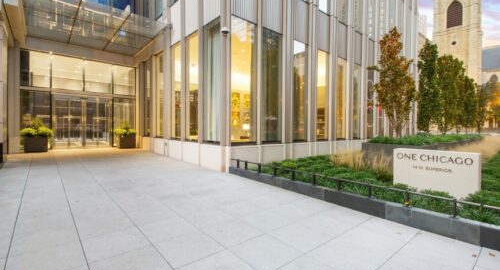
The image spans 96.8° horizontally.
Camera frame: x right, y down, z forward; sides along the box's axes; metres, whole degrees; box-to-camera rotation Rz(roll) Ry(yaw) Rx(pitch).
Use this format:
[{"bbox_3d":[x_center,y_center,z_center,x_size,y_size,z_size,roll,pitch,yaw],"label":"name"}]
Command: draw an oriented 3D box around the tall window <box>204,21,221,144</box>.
[{"bbox_3d":[-1.249,-1.691,7.392,0.150,3.861,0.987,-2,3,-43],"label":"tall window"}]

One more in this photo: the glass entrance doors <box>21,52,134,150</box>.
[{"bbox_3d":[-9.263,-1.744,12.492,5.112,4.970,0.200,-1,2,-39],"label":"glass entrance doors"}]

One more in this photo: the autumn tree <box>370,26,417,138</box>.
[{"bbox_3d":[4.624,-1.534,7.103,1.200,3.575,1.200,-2,3,-43],"label":"autumn tree"}]

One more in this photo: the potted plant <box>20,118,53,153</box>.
[{"bbox_3d":[-11.625,0.017,12.148,1.258,1.830,1.173,-2,3,-43],"label":"potted plant"}]

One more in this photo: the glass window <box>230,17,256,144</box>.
[{"bbox_3d":[-0.199,-1.580,6.860,1.022,3.791,0.150,-1,2,-39],"label":"glass window"}]

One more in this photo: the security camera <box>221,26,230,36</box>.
[{"bbox_3d":[-0.729,-3.111,6.607,0.240,0.270,0.240,0,2,2],"label":"security camera"}]

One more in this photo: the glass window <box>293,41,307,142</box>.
[{"bbox_3d":[1.866,-1.613,8.506,0.909,3.791,0.150,-1,2,-39],"label":"glass window"}]

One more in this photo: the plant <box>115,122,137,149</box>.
[{"bbox_3d":[-8.354,-0.080,14.860,1.230,1.816,1.144,-2,3,-43],"label":"plant"}]

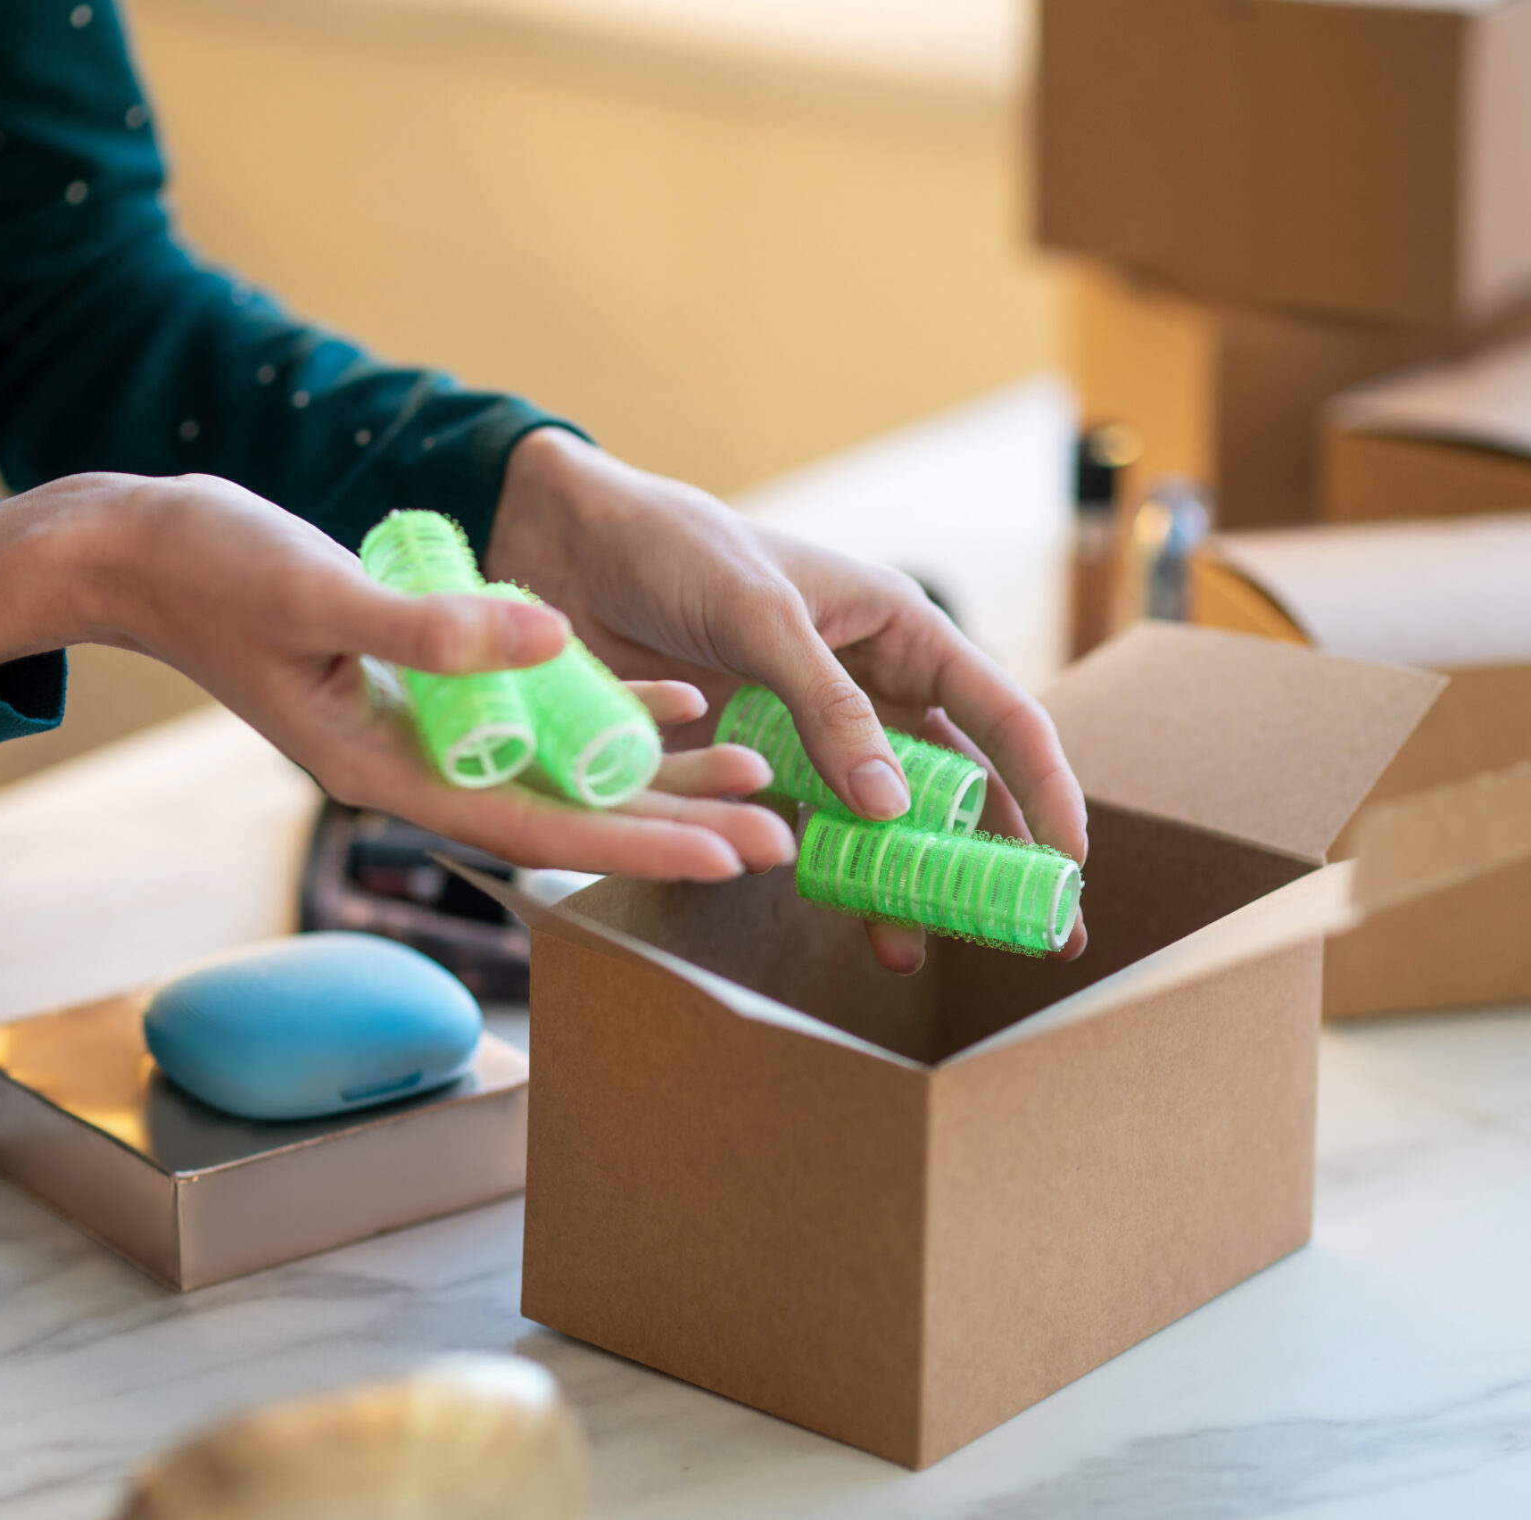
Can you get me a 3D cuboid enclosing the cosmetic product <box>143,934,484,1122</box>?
[{"bbox_3d":[-0.111,0.063,1.333,0.082,0.033,0.066,-11,24,-30],"label":"cosmetic product"}]

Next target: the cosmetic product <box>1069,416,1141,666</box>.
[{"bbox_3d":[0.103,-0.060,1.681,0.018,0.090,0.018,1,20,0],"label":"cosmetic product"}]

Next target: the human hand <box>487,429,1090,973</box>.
[{"bbox_3d":[0.010,-0.015,1.275,0.163,0.073,0.083,38,19,13],"label":"human hand"}]

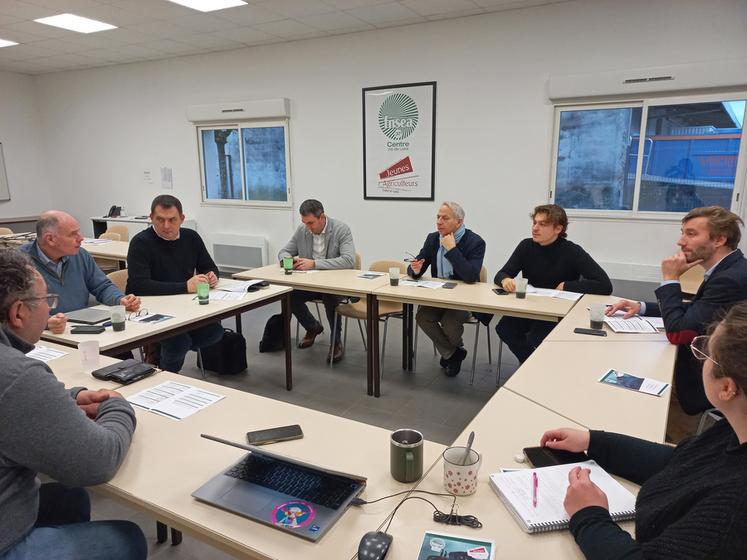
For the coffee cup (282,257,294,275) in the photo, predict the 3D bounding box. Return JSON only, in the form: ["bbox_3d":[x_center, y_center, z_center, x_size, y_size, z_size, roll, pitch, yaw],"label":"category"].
[{"bbox_3d":[-0.653,-0.106,4.135,0.076,0.124,0.076,0,12,0],"label":"coffee cup"}]

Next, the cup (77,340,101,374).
[{"bbox_3d":[-1.157,0.310,2.194,0.077,0.118,0.077,0,12,0],"label":"cup"}]

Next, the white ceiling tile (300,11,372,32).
[{"bbox_3d":[-0.442,-2.699,5.615,0.600,0.020,0.600,6,14,28],"label":"white ceiling tile"}]

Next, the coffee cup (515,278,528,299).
[{"bbox_3d":[0.941,0.054,3.425,0.077,0.118,0.077,0,12,0],"label":"coffee cup"}]

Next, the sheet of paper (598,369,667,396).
[{"bbox_3d":[0.963,0.377,1.990,0.212,0.003,0.150,11,16,44],"label":"sheet of paper"}]

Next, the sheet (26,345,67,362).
[{"bbox_3d":[-1.531,0.332,2.363,0.297,0.004,0.210,5,13,24],"label":"sheet"}]

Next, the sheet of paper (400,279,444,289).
[{"bbox_3d":[0.331,0.024,3.756,0.297,0.003,0.210,5,13,27],"label":"sheet of paper"}]

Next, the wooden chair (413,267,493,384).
[{"bbox_3d":[0.623,0.290,4.118,0.480,0.800,0.520,6,14,28],"label":"wooden chair"}]

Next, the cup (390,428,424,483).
[{"bbox_3d":[0.093,0.474,1.430,0.085,0.110,0.120,-1,12,-3],"label":"cup"}]

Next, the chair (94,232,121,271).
[{"bbox_3d":[-3.160,-0.134,6.383,0.470,0.790,0.500,6,13,27],"label":"chair"}]

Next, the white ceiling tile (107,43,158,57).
[{"bbox_3d":[-3.052,-2.961,6.965,0.600,0.020,0.600,6,13,28],"label":"white ceiling tile"}]

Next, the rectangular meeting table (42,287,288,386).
[{"bbox_3d":[-1.206,0.512,3.329,0.705,0.740,1.433,6,13,28],"label":"rectangular meeting table"}]

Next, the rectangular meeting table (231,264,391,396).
[{"bbox_3d":[-0.412,0.330,4.149,1.215,0.745,0.590,6,13,28],"label":"rectangular meeting table"}]

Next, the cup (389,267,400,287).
[{"bbox_3d":[0.146,-0.023,3.726,0.072,0.116,0.072,0,12,0],"label":"cup"}]

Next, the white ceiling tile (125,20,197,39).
[{"bbox_3d":[-2.290,-2.751,5.951,0.600,0.020,0.600,6,13,27],"label":"white ceiling tile"}]

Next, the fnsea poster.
[{"bbox_3d":[0.274,-1.535,6.090,0.900,1.260,0.030,5,13,27],"label":"fnsea poster"}]

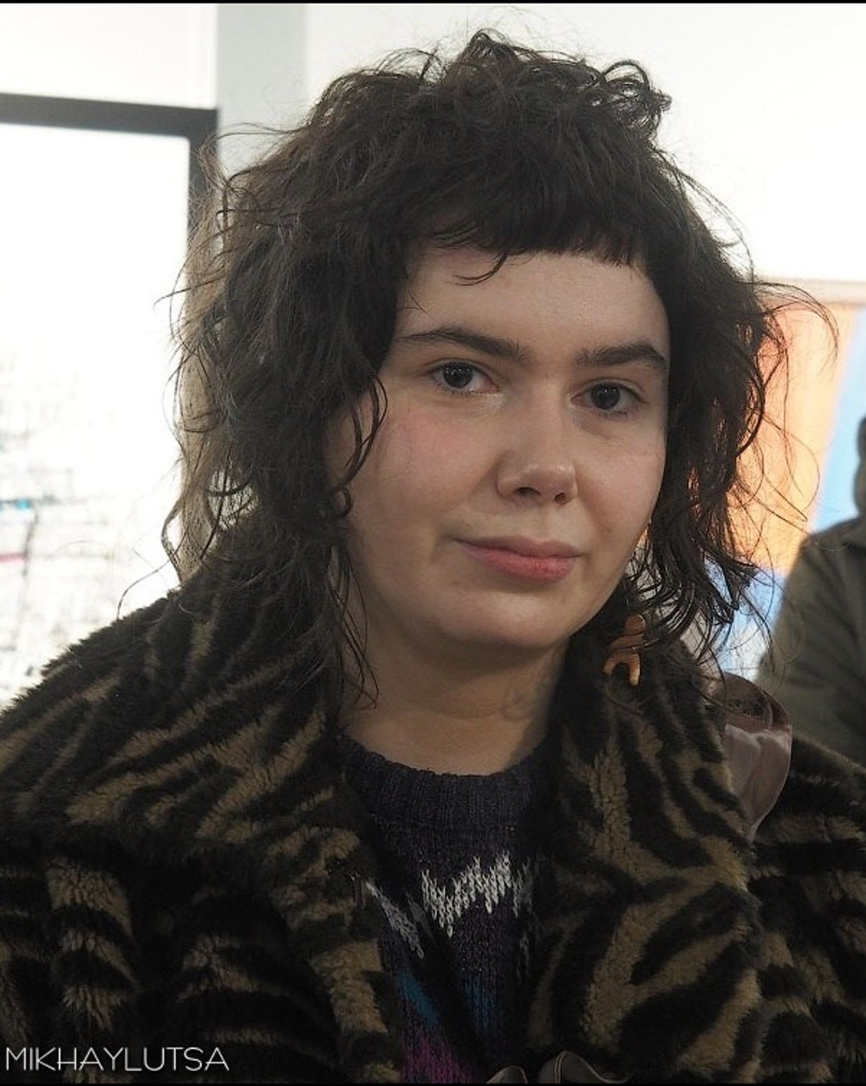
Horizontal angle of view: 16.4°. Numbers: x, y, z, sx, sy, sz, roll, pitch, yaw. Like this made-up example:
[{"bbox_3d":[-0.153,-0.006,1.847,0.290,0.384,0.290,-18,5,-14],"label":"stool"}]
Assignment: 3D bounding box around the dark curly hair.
[{"bbox_3d":[0.021,-0.073,1.255,0.255,0.280,0.240,5,0,-20],"label":"dark curly hair"}]

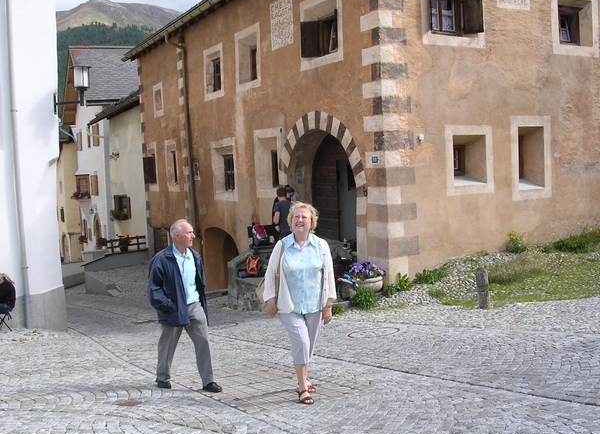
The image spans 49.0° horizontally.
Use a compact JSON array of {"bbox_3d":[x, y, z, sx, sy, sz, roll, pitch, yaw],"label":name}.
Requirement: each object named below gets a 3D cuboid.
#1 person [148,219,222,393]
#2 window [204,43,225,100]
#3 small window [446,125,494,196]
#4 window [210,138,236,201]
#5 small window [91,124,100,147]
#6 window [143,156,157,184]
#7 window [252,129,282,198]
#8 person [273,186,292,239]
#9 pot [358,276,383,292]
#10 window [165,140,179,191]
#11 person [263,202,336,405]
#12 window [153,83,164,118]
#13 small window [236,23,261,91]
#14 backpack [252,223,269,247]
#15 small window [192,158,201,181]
[{"bbox_3d":[-1.121,0.848,6.420,0.580,1.640,0.520,2,6,44],"label":"person"},{"bbox_3d":[-2.151,-3.749,17.177,0.250,1.304,1.304,-5,5,-29],"label":"window"},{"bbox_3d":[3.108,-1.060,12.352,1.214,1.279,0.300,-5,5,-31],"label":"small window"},{"bbox_3d":[-1.857,-1.211,17.038,0.250,1.539,1.553,-5,5,-29],"label":"window"},{"bbox_3d":[-10.556,-4.207,34.000,0.220,1.150,0.950,-5,5,-35],"label":"small window"},{"bbox_3d":[-5.040,-1.546,21.937,0.250,0.900,0.780,-5,5,-30],"label":"window"},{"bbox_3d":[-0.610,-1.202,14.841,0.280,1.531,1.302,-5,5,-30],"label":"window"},{"bbox_3d":[-0.291,0.245,13.064,0.480,1.680,0.380,-1,4,12],"label":"person"},{"bbox_3d":[1.069,1.161,11.000,0.630,0.280,0.630,-2,4,0],"label":"pot"},{"bbox_3d":[-3.844,-1.562,20.220,0.220,1.600,0.913,-5,5,-30],"label":"window"},{"bbox_3d":[0.000,0.706,5.500,0.600,1.630,0.440,-3,4,-3],"label":"person"},{"bbox_3d":[-4.418,-3.676,20.825,0.160,1.007,0.850,-5,5,-30],"label":"window"},{"bbox_3d":[-1.115,-3.672,15.362,0.270,1.394,1.326,-5,5,-29],"label":"small window"},{"bbox_3d":[-0.828,0.373,13.800,0.320,0.500,0.270,-5,-9,-27],"label":"backpack"},{"bbox_3d":[-2.925,-1.324,18.478,0.100,0.607,0.413,-5,5,-30],"label":"small window"}]

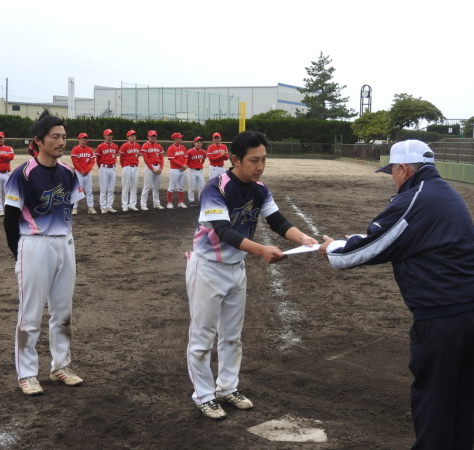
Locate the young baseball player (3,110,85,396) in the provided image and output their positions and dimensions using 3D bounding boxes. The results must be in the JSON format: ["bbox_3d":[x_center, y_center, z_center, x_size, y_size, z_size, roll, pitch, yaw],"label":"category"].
[{"bbox_3d":[-1.222,0.165,5.028,0.360,1.790,0.480,6,8,41],"label":"young baseball player"}]

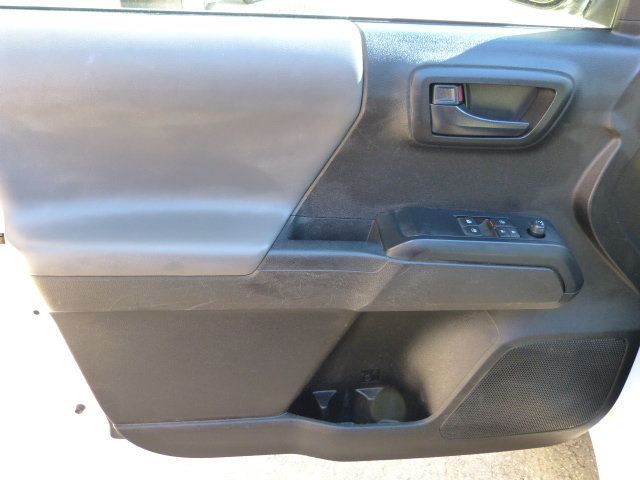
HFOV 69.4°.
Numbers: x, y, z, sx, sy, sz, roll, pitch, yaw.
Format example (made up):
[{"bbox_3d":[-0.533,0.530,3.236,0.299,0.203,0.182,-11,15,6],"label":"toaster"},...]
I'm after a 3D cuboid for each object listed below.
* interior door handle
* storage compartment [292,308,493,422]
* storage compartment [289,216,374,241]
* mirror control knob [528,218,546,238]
[{"bbox_3d":[0.191,-0.141,0.549,0.108,0.035,0.030,-2,31,-3],"label":"interior door handle"},{"bbox_3d":[0.106,0.204,0.718,0.295,0.220,0.085,-2,31,-3],"label":"storage compartment"},{"bbox_3d":[0.015,-0.010,0.598,0.105,0.030,0.045,-2,31,-3],"label":"storage compartment"},{"bbox_3d":[0.272,-0.014,0.578,0.020,0.016,0.020,-2,35,-3],"label":"mirror control knob"}]

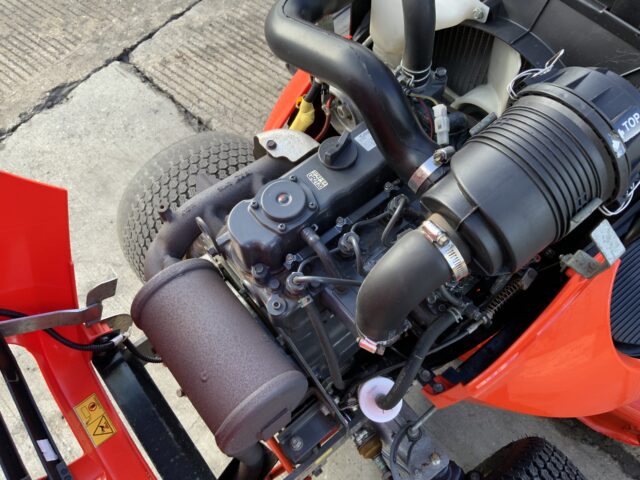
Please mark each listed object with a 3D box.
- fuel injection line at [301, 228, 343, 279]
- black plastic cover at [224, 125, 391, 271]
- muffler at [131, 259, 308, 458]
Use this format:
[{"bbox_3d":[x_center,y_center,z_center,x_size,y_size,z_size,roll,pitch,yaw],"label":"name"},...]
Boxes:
[{"bbox_3d":[0.003,0.016,0.614,0.022,0.045,0.072,-36,71,-12],"label":"fuel injection line"},{"bbox_3d":[-0.003,-0.050,0.633,0.225,0.076,0.078,-36,71,-12],"label":"black plastic cover"},{"bbox_3d":[-0.118,0.132,0.631,0.118,0.118,0.196,-36,71,-12],"label":"muffler"}]

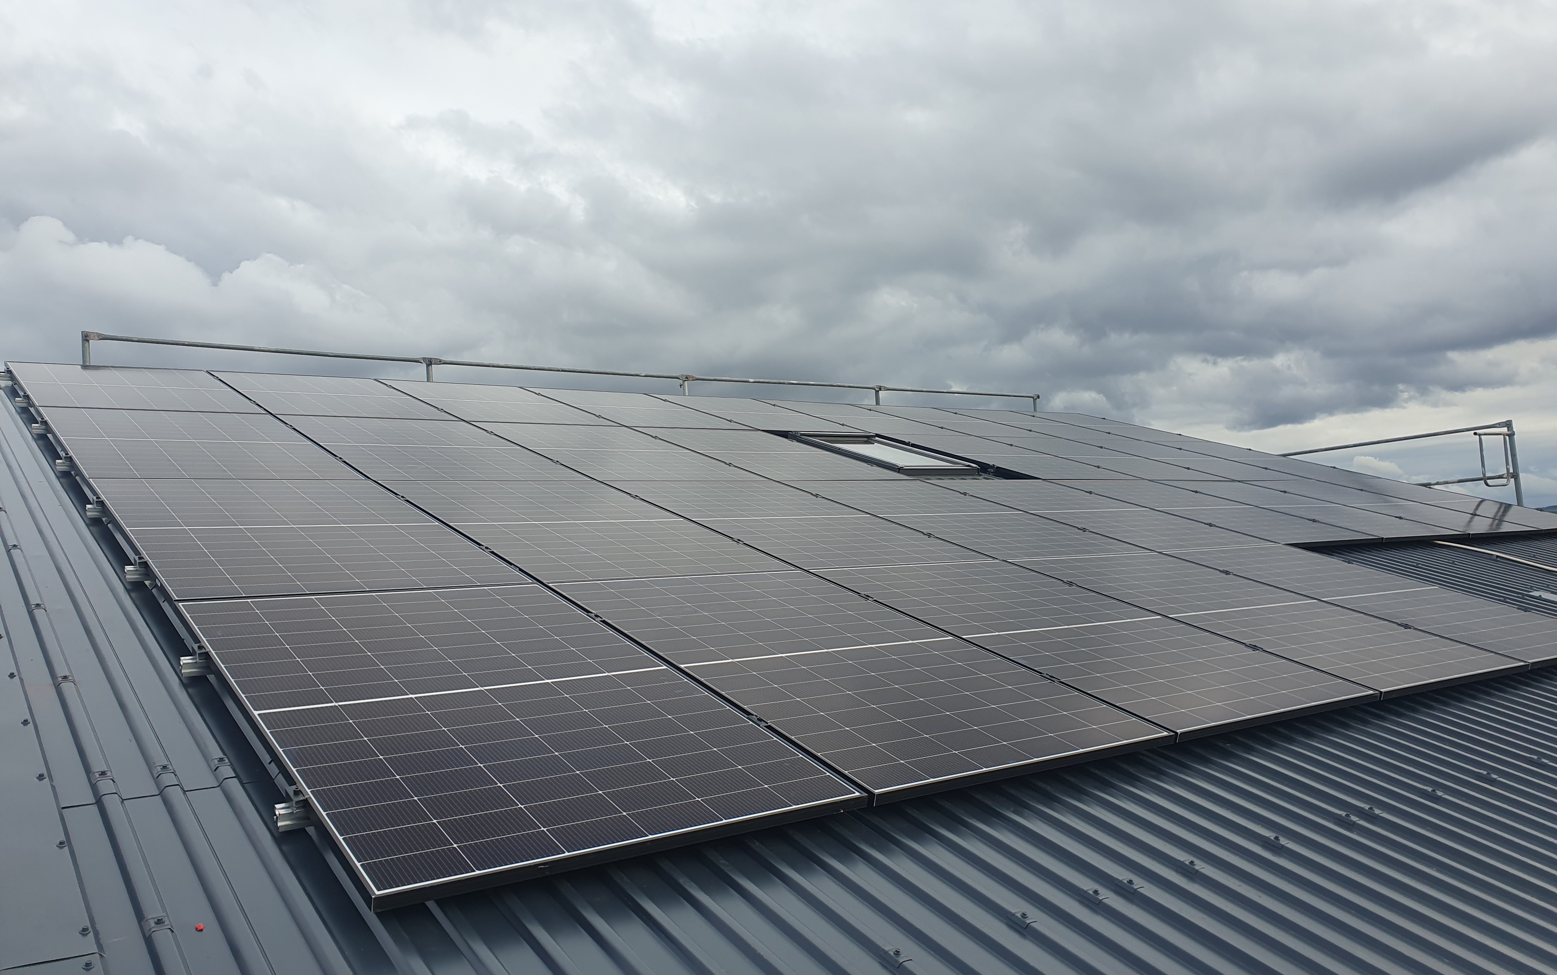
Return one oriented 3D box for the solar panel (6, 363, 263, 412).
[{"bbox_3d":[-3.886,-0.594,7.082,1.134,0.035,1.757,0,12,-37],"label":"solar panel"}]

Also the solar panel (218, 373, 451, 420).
[{"bbox_3d":[-3.022,-0.606,7.904,1.125,0.040,1.750,0,12,-37],"label":"solar panel"}]

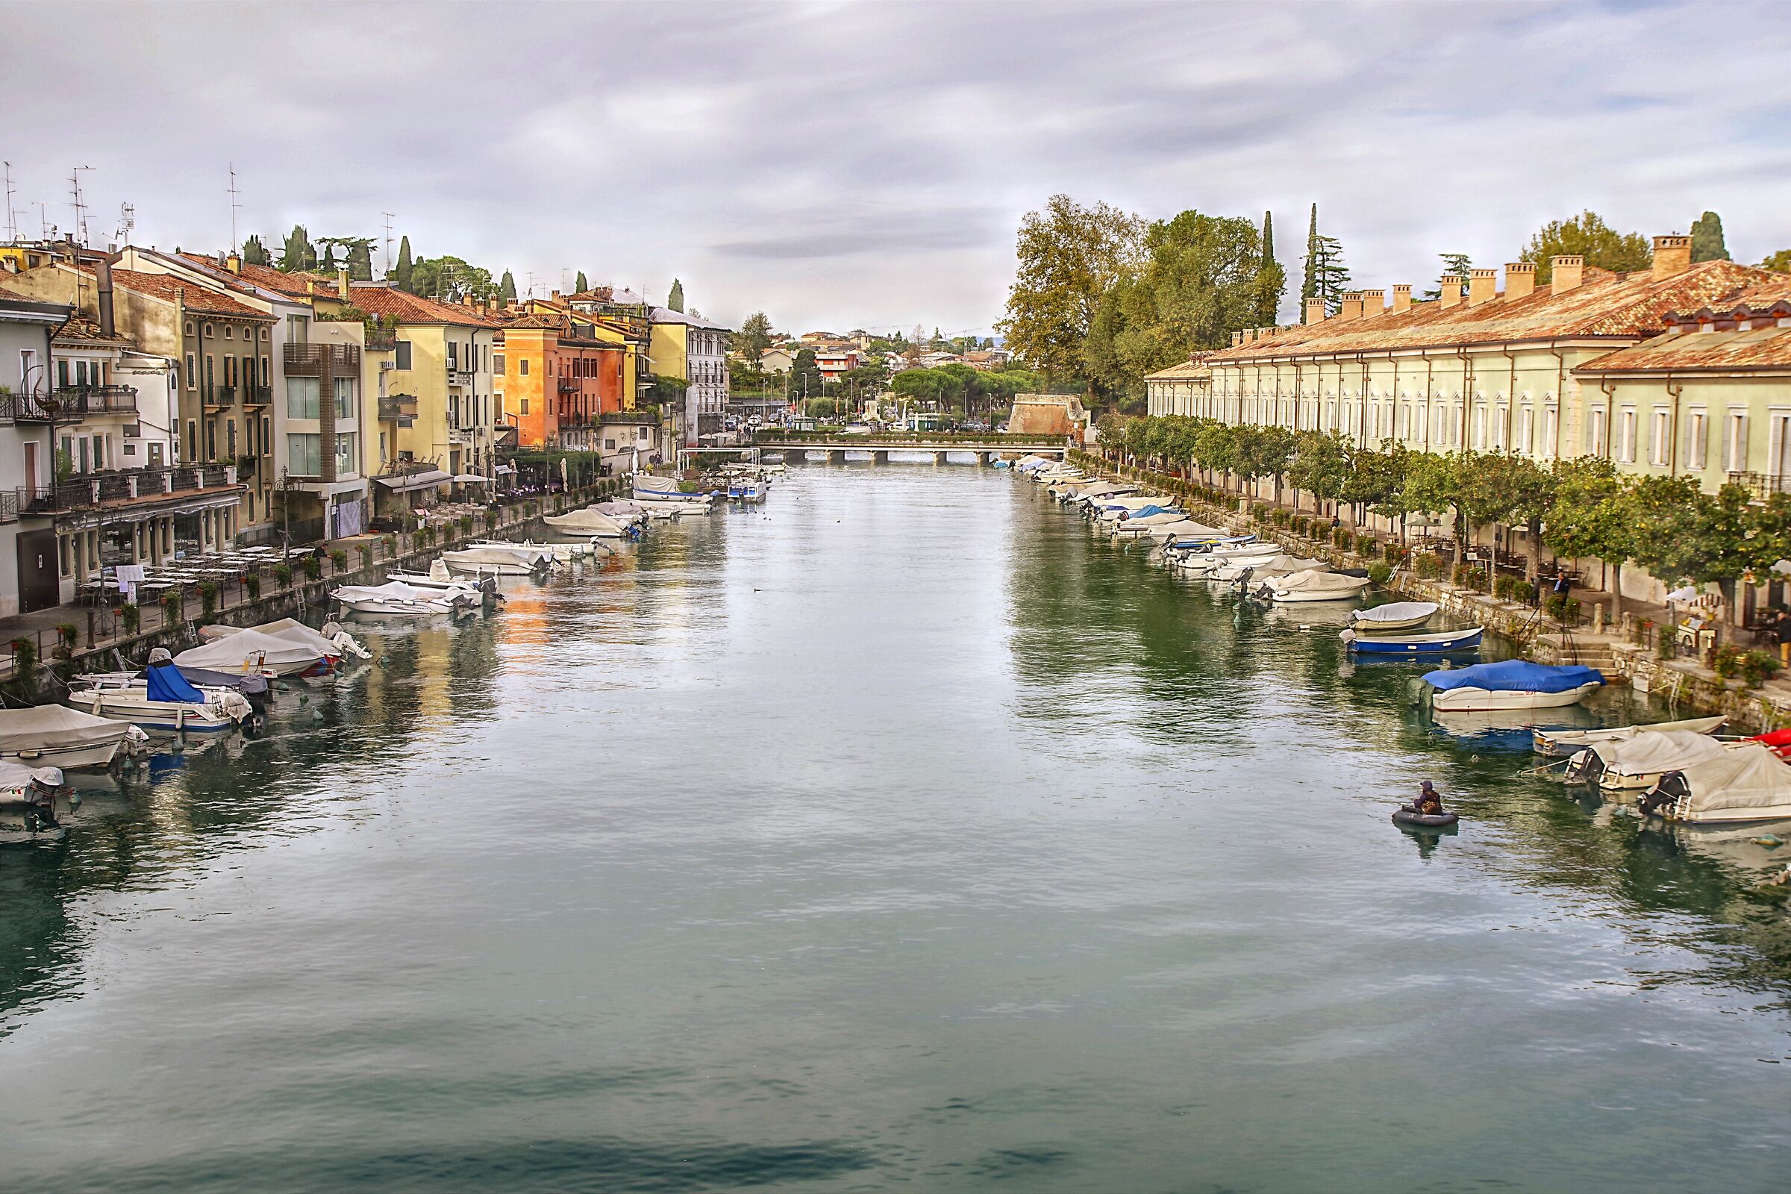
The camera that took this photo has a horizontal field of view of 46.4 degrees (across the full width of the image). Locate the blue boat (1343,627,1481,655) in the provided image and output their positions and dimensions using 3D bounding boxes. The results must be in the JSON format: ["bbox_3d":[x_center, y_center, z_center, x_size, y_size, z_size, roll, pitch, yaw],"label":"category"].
[{"bbox_3d":[19.212,1.488,77.628,5.211,1.000,1.700,0,6,-5],"label":"blue boat"}]

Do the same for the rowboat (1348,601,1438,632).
[{"bbox_3d":[20.015,0.840,83.949,3.650,1.000,1.650,-1,6,-16],"label":"rowboat"}]

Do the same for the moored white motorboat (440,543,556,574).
[{"bbox_3d":[-19.983,-1.935,105.339,5.985,1.400,2.100,2,6,12],"label":"moored white motorboat"}]

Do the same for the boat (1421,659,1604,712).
[{"bbox_3d":[19.029,2.679,64.400,5.624,1.350,2.100,0,6,-4],"label":"boat"}]

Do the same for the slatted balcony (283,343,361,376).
[{"bbox_3d":[-30.150,-12.439,110.340,2.300,1.650,5.600,1,6,2],"label":"slatted balcony"}]

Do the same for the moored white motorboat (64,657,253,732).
[{"bbox_3d":[-20.757,2.671,58.839,5.495,1.800,2.100,2,6,11],"label":"moored white motorboat"}]

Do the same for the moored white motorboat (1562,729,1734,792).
[{"bbox_3d":[19.126,3.873,52.144,5.340,1.500,2.000,-1,6,-18],"label":"moored white motorboat"}]

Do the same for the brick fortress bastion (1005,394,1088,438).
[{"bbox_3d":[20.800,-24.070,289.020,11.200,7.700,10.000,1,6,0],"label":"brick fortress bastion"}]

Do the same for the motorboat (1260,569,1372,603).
[{"bbox_3d":[19.002,-0.474,94.738,4.900,1.400,2.000,-1,6,-14],"label":"motorboat"}]

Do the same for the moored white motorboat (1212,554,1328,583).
[{"bbox_3d":[19.018,-1.431,106.356,5.550,1.300,2.100,0,6,-5],"label":"moored white motorboat"}]

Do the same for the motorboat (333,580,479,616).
[{"bbox_3d":[-20.599,-0.039,87.703,6.196,1.250,2.100,1,6,7],"label":"motorboat"}]

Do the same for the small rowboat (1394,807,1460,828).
[{"bbox_3d":[11.805,4.864,46.450,1.400,0.380,1.050,1,6,8],"label":"small rowboat"}]

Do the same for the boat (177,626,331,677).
[{"bbox_3d":[-20.861,1.884,67.938,4.850,1.450,2.000,0,6,-2],"label":"boat"}]

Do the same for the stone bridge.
[{"bbox_3d":[1.913,-18.140,253.606,39.492,3.500,10.000,1,6,0],"label":"stone bridge"}]

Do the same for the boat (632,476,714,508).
[{"bbox_3d":[-17.754,-8.712,167.611,6.776,2.100,2.400,2,6,15],"label":"boat"}]

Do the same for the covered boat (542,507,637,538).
[{"bbox_3d":[-19.009,-4.459,129.609,5.500,1.550,2.100,2,6,11],"label":"covered boat"}]

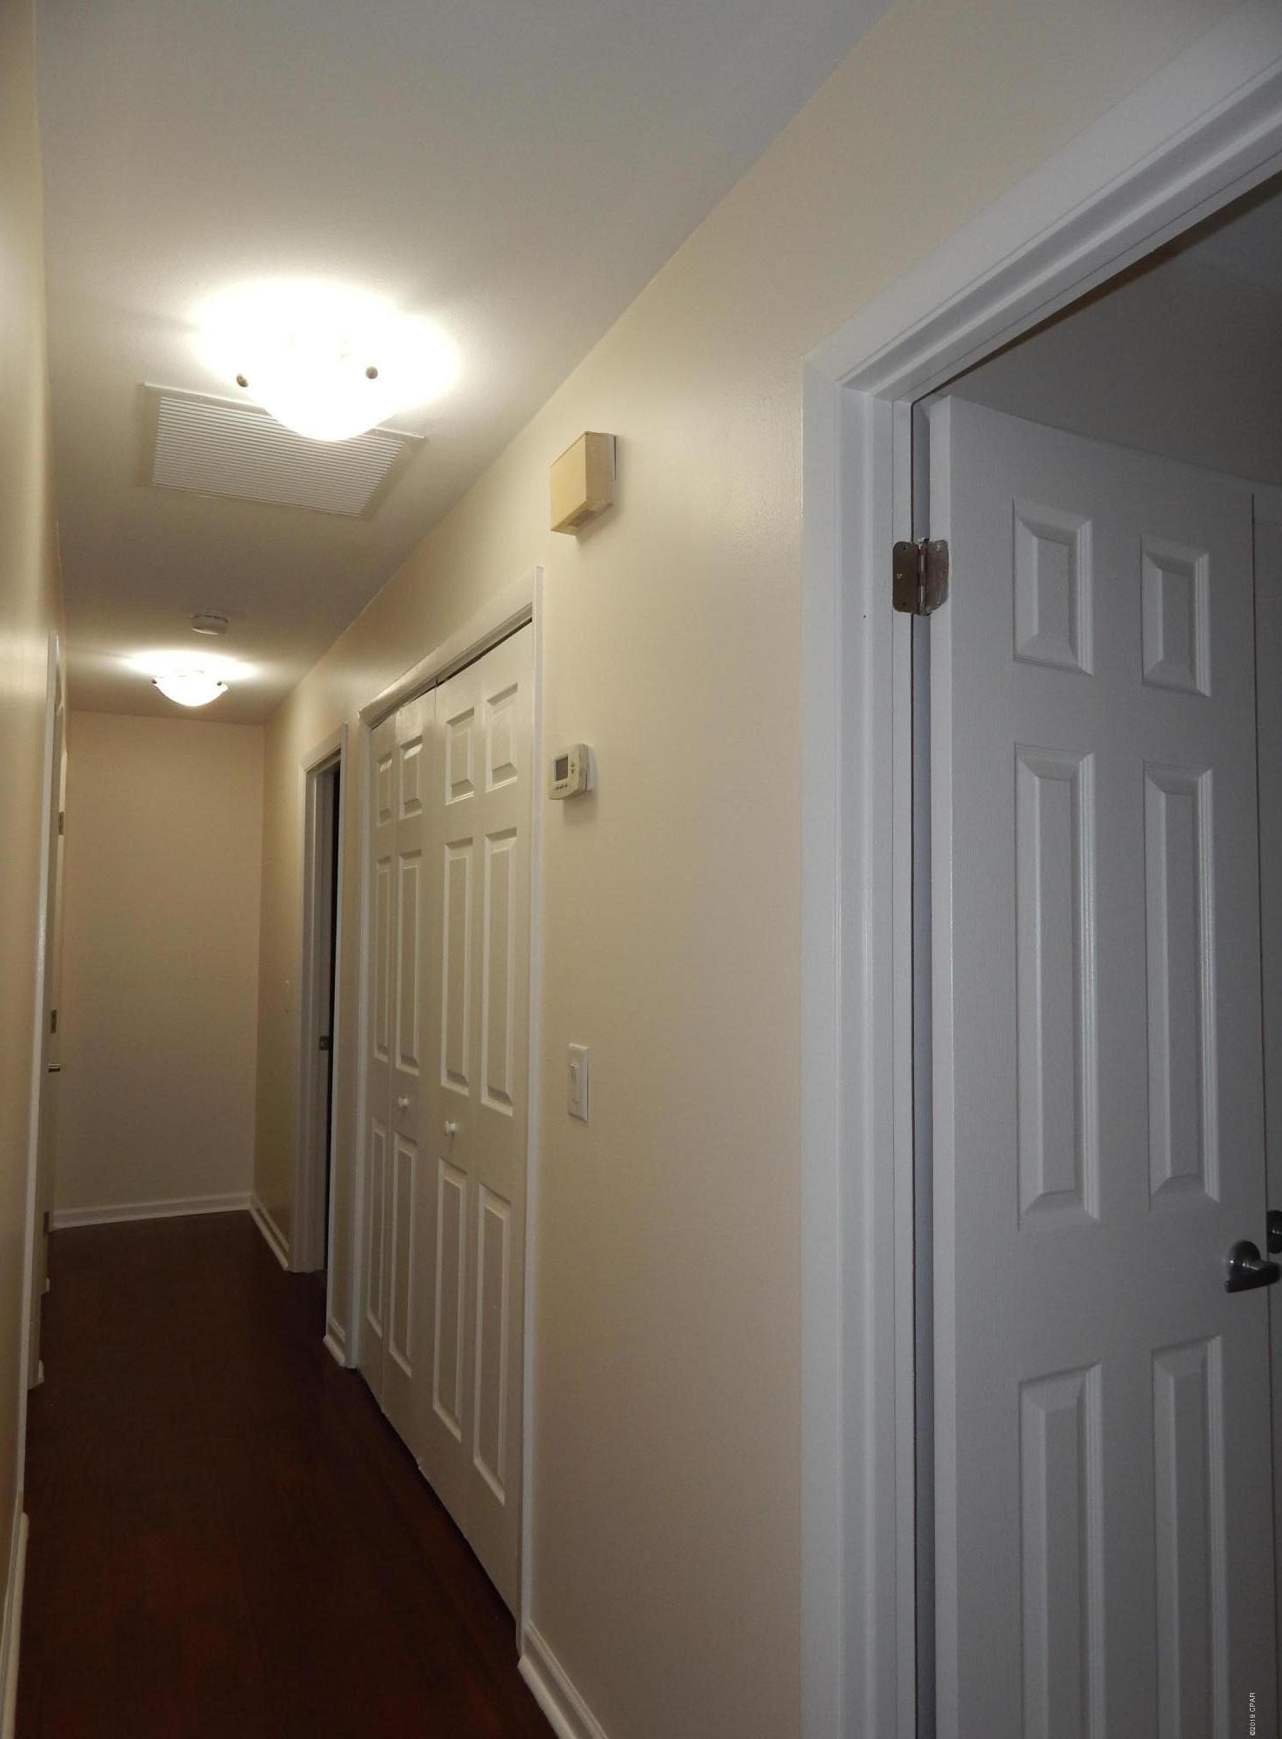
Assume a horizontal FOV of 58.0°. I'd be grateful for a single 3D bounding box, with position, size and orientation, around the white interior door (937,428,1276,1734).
[{"bbox_3d":[0.599,0.461,1.469,0.565,2.030,0.036,2,-3,-28],"label":"white interior door"}]

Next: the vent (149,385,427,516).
[{"bbox_3d":[-0.822,-0.907,2.586,0.550,0.018,0.560,2,-3,-25],"label":"vent"}]

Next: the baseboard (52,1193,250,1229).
[{"bbox_3d":[-2.338,1.640,5.570,0.890,0.082,0.015,2,-3,-25],"label":"baseboard"}]

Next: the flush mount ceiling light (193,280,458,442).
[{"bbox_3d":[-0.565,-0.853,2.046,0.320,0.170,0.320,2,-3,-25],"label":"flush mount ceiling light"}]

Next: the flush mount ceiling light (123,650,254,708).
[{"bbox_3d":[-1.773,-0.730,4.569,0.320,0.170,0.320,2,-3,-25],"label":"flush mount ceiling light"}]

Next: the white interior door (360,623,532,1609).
[{"bbox_3d":[-0.519,0.515,2.950,0.040,2.010,1.510,2,-3,-25],"label":"white interior door"}]

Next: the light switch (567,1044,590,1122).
[{"bbox_3d":[-0.111,0.373,2.026,0.011,0.122,0.080,2,-3,-25],"label":"light switch"}]

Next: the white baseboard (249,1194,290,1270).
[{"bbox_3d":[-1.687,1.629,5.250,0.015,0.082,1.130,2,-3,-25],"label":"white baseboard"}]

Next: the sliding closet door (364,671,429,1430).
[{"bbox_3d":[-0.690,0.532,3.306,0.038,2.010,0.730,2,-3,-25],"label":"sliding closet door"}]

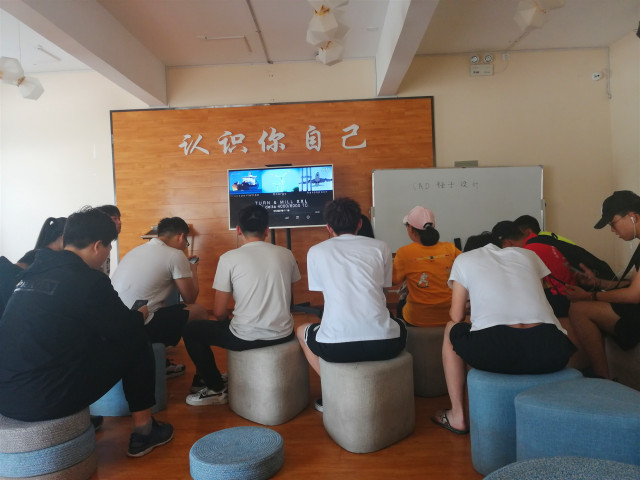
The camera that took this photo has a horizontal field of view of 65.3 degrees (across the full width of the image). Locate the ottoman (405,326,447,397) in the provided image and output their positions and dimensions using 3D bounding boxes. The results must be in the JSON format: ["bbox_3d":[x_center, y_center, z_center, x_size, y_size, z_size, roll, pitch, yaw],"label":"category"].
[{"bbox_3d":[0.725,0.733,3.222,0.460,0.410,0.460,-2,2,2],"label":"ottoman"}]

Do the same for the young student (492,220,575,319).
[{"bbox_3d":[1.359,0.383,3.225,0.740,1.060,0.520,-1,2,34],"label":"young student"}]

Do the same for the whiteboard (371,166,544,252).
[{"bbox_3d":[1.494,-0.325,5.404,1.870,0.910,0.050,-2,2,-6],"label":"whiteboard"}]

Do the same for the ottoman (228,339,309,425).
[{"bbox_3d":[-0.303,0.781,2.922,0.460,0.410,0.460,-2,2,2],"label":"ottoman"}]

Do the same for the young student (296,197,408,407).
[{"bbox_3d":[0.202,0.372,2.707,0.570,1.200,0.740,-2,2,-8],"label":"young student"}]

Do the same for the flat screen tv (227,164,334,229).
[{"bbox_3d":[-0.460,-0.501,5.883,1.240,0.710,0.070,-2,2,2],"label":"flat screen tv"}]

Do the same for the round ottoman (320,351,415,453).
[{"bbox_3d":[0.240,0.770,2.546,0.465,0.410,0.460,-2,2,2],"label":"round ottoman"}]

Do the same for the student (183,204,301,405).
[{"bbox_3d":[-0.480,0.397,2.956,0.550,1.190,0.780,-3,2,-26],"label":"student"}]

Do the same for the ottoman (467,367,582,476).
[{"bbox_3d":[0.923,0.756,2.257,0.490,0.400,0.490,-2,2,2],"label":"ottoman"}]

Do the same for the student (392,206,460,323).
[{"bbox_3d":[0.681,0.356,3.363,0.500,1.160,0.700,-2,2,-6],"label":"student"}]

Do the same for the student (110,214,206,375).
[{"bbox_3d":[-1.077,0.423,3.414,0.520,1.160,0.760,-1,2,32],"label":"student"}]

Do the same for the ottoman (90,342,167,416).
[{"bbox_3d":[-1.220,0.817,3.138,0.475,0.400,0.470,-2,2,2],"label":"ottoman"}]

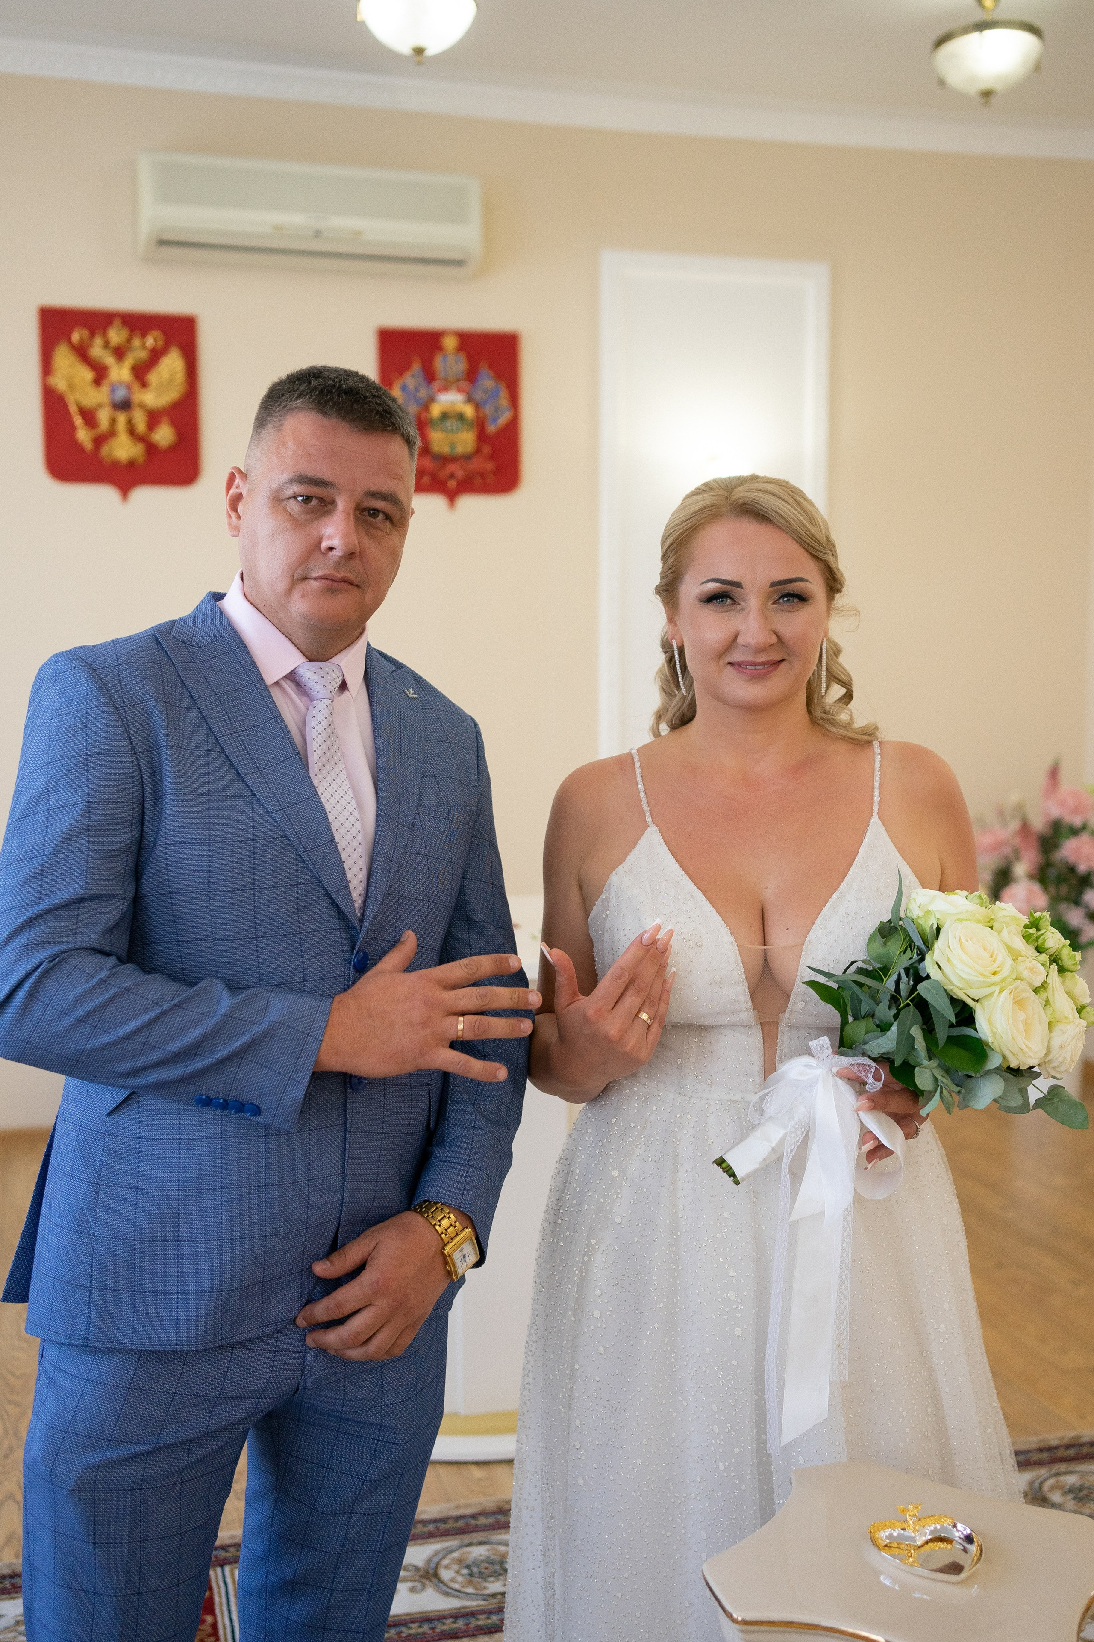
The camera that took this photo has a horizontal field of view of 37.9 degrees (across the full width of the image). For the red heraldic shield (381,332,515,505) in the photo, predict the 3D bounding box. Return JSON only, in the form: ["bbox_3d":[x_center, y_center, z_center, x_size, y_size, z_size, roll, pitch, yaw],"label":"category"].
[{"bbox_3d":[-0.306,-1.271,5.060,0.450,0.538,0.040,-2,7,-15],"label":"red heraldic shield"}]

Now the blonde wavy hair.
[{"bbox_3d":[0.219,-0.210,1.600,0.225,0.260,0.240,1,7,7],"label":"blonde wavy hair"}]

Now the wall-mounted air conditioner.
[{"bbox_3d":[-0.710,-1.819,4.804,1.004,0.270,0.200,-2,7,-15],"label":"wall-mounted air conditioner"}]

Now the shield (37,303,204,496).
[{"bbox_3d":[-1.280,-1.246,4.803,0.452,0.550,0.040,-2,7,-15],"label":"shield"}]

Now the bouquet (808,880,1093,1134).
[{"bbox_3d":[0.373,0.170,1.480,0.210,0.260,0.250,-37,7,31],"label":"bouquet"}]

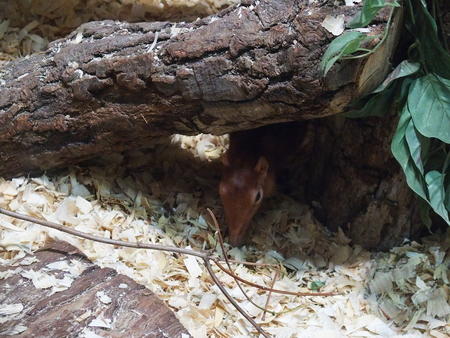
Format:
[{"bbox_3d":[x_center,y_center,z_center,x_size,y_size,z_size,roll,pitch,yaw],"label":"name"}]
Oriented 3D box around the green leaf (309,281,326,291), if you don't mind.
[{"bbox_3d":[0.079,0.100,1.500,0.015,0.005,0.010,-8,31,-13],"label":"green leaf"}]

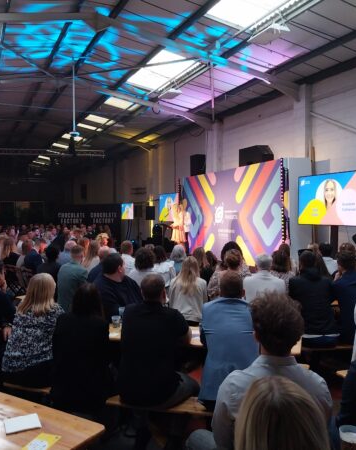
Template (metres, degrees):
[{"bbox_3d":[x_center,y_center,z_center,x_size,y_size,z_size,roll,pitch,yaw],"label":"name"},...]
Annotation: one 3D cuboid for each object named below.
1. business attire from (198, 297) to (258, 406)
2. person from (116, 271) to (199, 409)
[{"bbox_3d":[0.345,0.808,2.968,0.470,0.690,0.360,0,1,4],"label":"business attire"},{"bbox_3d":[-0.110,0.945,3.091,0.540,1.280,0.720,0,1,10],"label":"person"}]

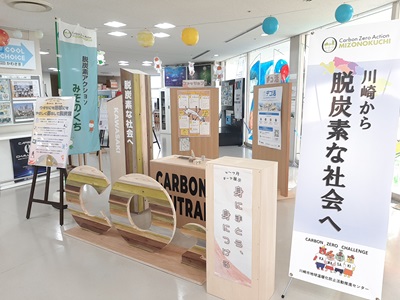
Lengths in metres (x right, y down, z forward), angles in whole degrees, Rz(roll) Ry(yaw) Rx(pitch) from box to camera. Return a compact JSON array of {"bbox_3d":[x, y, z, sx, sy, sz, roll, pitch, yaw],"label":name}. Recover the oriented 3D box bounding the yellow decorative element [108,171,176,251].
[{"bbox_3d":[-0.575,0.601,2.918,0.850,0.750,0.045,6,11,32],"label":"yellow decorative element"}]

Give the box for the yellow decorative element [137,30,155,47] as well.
[{"bbox_3d":[-0.750,-1.547,4.167,0.240,0.235,0.240,-2,10,-9],"label":"yellow decorative element"}]

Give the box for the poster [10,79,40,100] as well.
[{"bbox_3d":[-3.210,-1.115,5.570,0.030,0.355,0.500,6,12,34],"label":"poster"}]

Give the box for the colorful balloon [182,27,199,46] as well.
[{"bbox_3d":[-0.129,-1.532,4.073,0.235,0.250,0.235,-1,10,-1],"label":"colorful balloon"}]

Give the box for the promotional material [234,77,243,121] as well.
[{"bbox_3d":[1.200,-1.562,9.200,0.040,1.250,0.480,-5,10,-22],"label":"promotional material"}]

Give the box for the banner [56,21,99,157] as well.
[{"bbox_3d":[-1.707,-0.839,4.290,0.040,1.800,0.630,8,11,32],"label":"banner"}]

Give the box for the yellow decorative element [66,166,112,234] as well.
[{"bbox_3d":[-1.250,0.533,3.361,0.760,0.750,0.045,6,11,32],"label":"yellow decorative element"}]

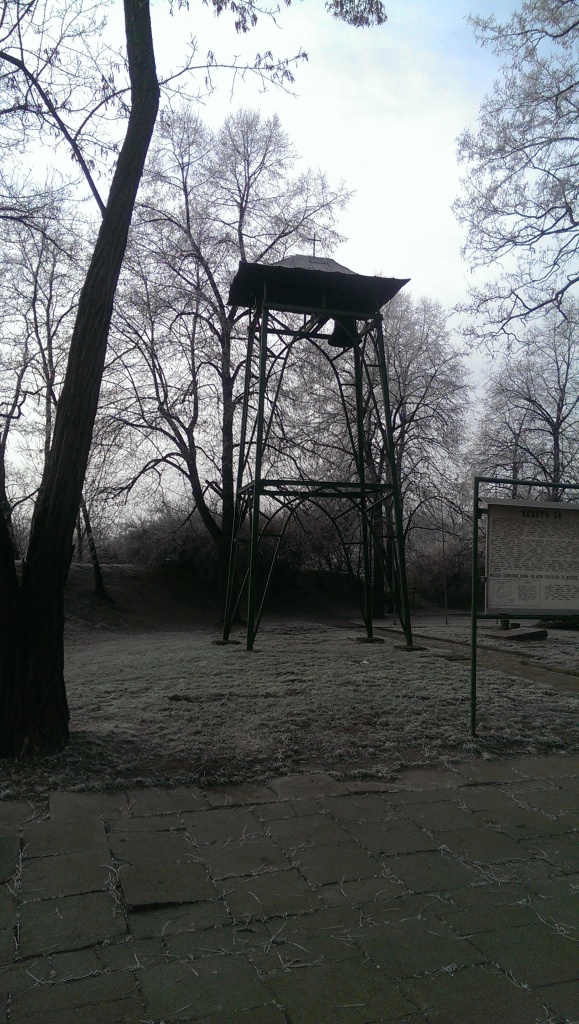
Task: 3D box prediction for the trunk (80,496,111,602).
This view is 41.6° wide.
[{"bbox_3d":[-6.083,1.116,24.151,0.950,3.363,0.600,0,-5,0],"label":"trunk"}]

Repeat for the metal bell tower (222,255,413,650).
[{"bbox_3d":[0.624,-1.657,18.937,4.162,9.713,2.997,1,-5,-14],"label":"metal bell tower"}]

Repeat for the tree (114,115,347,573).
[{"bbox_3d":[-1.826,-5.090,25.275,7.700,17.234,6.800,0,-5,0],"label":"tree"}]

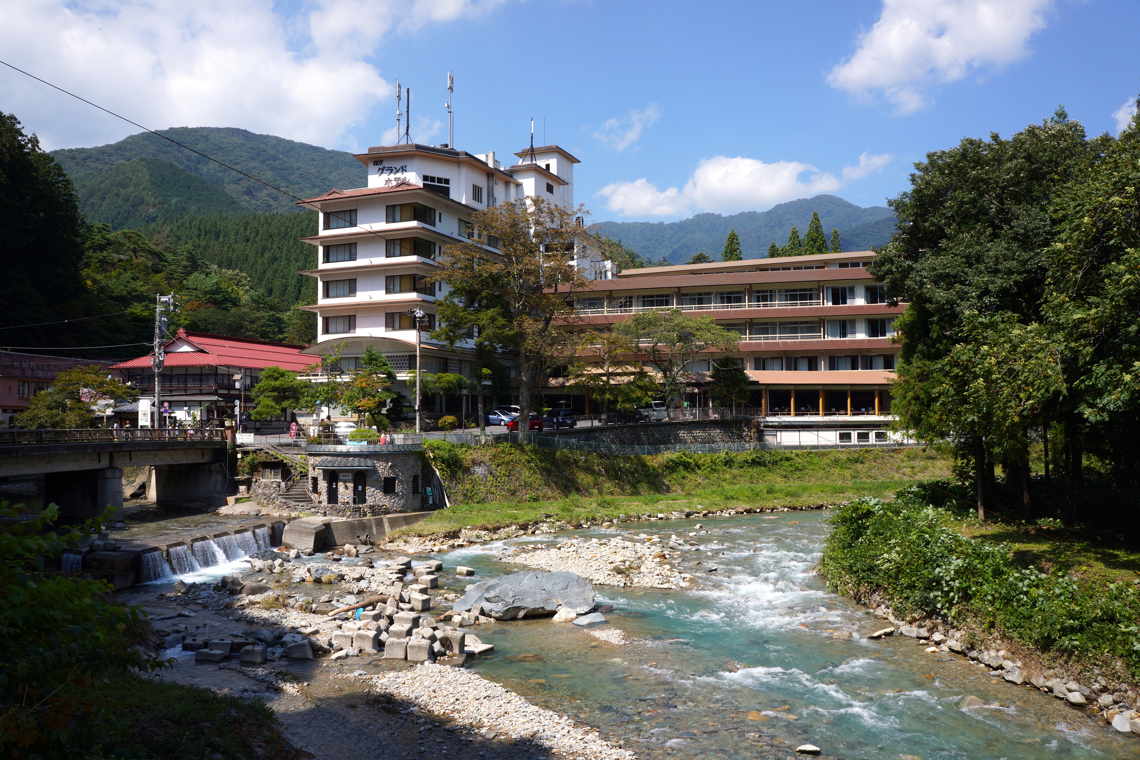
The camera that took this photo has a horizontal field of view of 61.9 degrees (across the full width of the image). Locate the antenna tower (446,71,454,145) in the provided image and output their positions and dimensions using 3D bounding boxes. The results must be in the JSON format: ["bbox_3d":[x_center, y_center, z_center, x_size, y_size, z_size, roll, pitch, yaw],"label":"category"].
[{"bbox_3d":[-12.616,-28.327,99.676,0.850,8.557,0.750,-1,-3,23],"label":"antenna tower"}]

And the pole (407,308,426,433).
[{"bbox_3d":[-12.115,-0.733,75.124,1.500,9.997,1.200,0,-3,-9],"label":"pole"}]

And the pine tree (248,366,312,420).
[{"bbox_3d":[-25.642,1.828,84.013,5.400,6.189,5.000,1,-3,-17],"label":"pine tree"}]

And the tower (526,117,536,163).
[{"bbox_3d":[-4.588,-28.335,112.490,1.150,5.660,1.100,-1,-3,23],"label":"tower"}]

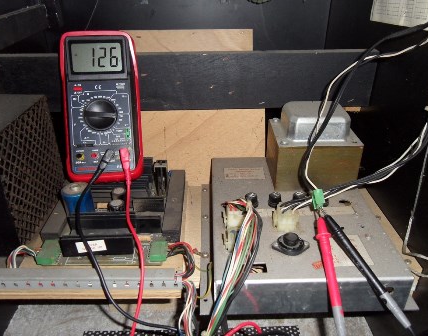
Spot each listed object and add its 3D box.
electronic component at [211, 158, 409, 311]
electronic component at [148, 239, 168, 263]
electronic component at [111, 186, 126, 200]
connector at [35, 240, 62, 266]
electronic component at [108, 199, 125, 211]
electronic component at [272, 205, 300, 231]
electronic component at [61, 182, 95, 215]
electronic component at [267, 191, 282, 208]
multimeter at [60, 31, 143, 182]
[{"bbox_3d":[0.087,0.062,0.435,0.188,0.044,0.232,-1,29,-1],"label":"electronic component"},{"bbox_3d":[-0.061,0.091,0.399,0.018,0.011,0.024,-1,29,-1],"label":"electronic component"},{"bbox_3d":[-0.123,0.039,0.472,0.016,0.025,0.016,-1,29,-1],"label":"electronic component"},{"bbox_3d":[-0.180,0.094,0.396,0.018,0.011,0.028,-1,29,-1],"label":"connector"},{"bbox_3d":[-0.119,0.053,0.447,0.017,0.025,0.017,-1,29,-1],"label":"electronic component"},{"bbox_3d":[0.076,0.053,0.385,0.025,0.021,0.017,-1,29,-1],"label":"electronic component"},{"bbox_3d":[-0.165,0.048,0.446,0.035,0.046,0.035,-1,29,-1],"label":"electronic component"},{"bbox_3d":[0.071,0.036,0.422,0.015,0.013,0.015,-1,29,-1],"label":"electronic component"},{"bbox_3d":[-0.145,-0.079,0.480,0.095,0.193,0.041,-4,-5,-5],"label":"multimeter"}]

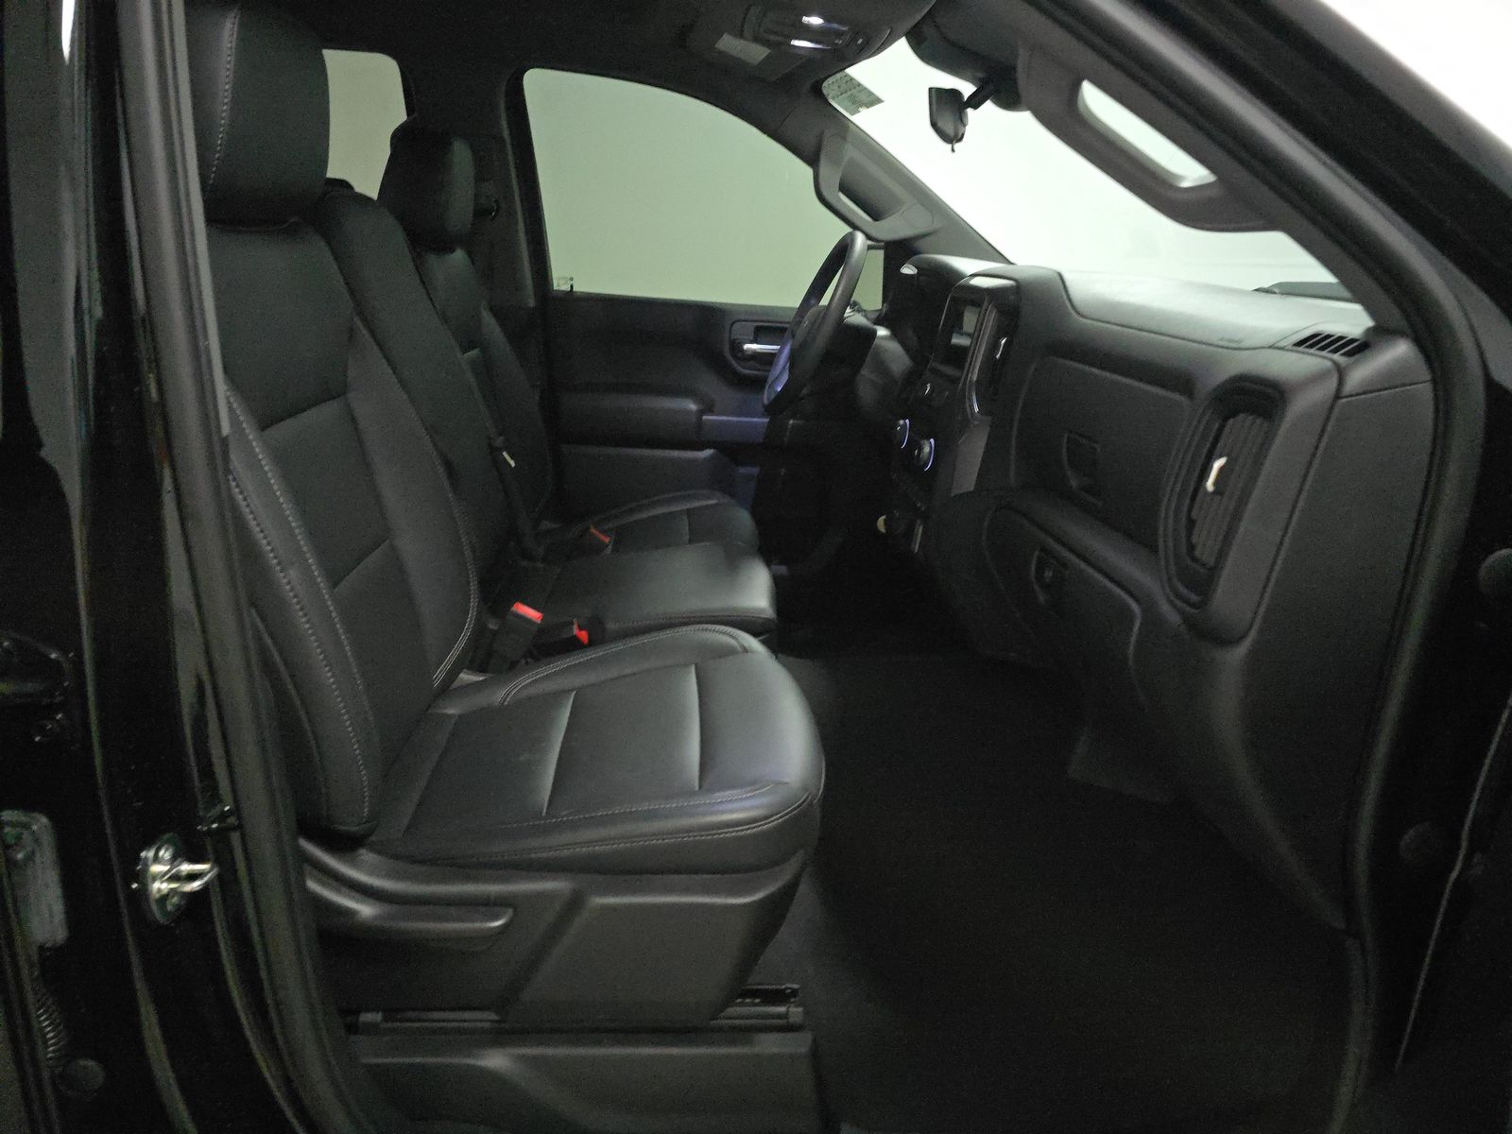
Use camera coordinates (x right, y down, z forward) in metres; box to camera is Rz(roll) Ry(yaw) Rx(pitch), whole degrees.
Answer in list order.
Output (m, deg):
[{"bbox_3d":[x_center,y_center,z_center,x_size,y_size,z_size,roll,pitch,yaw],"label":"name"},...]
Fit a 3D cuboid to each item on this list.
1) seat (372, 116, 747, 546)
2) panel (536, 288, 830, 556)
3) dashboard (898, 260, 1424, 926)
[{"bbox_3d":[-0.345,-0.261,1.962,0.740,1.085,0.540,2,16,-5],"label":"seat"},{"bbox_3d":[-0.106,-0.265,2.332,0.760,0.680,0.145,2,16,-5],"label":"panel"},{"bbox_3d":[0.500,-0.167,1.574,0.520,0.605,1.460,2,16,-5],"label":"dashboard"}]

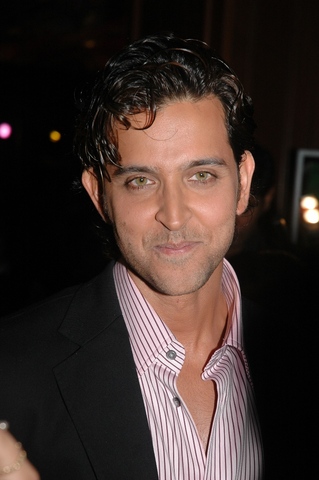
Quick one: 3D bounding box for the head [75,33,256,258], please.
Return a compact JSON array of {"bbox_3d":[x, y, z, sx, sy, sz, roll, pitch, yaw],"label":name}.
[{"bbox_3d":[0.008,-0.085,1.540,0.190,0.265,0.235,-5,5,-2],"label":"head"}]

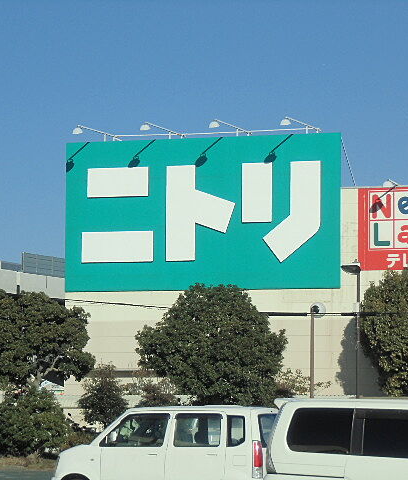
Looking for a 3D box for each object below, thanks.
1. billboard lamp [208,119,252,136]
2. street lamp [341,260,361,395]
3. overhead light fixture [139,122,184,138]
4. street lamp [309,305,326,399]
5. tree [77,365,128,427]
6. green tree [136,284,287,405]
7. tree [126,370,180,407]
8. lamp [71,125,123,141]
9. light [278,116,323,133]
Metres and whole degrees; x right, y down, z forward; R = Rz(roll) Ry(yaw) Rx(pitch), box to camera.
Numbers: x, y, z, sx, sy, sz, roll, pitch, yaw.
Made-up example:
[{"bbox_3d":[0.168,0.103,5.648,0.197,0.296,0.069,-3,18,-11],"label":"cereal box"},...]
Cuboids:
[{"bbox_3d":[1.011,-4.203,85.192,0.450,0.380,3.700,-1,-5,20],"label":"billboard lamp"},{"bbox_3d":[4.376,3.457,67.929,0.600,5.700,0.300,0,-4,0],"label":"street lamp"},{"bbox_3d":[-1.472,-3.979,84.530,0.420,0.420,3.980,-1,-4,20],"label":"overhead light fixture"},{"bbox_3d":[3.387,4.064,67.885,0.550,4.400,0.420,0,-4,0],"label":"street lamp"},{"bbox_3d":[-3.682,6.022,82.500,1.710,3.080,1.710,0,-4,0],"label":"tree"},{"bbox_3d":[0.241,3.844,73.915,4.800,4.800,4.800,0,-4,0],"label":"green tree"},{"bbox_3d":[-1.821,6.166,82.000,1.880,2.850,1.880,-1,-5,20],"label":"tree"},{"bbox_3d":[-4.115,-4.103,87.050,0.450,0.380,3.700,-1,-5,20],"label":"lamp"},{"bbox_3d":[3.571,-4.107,82.757,0.420,0.420,4.080,-1,-4,20],"label":"light"}]

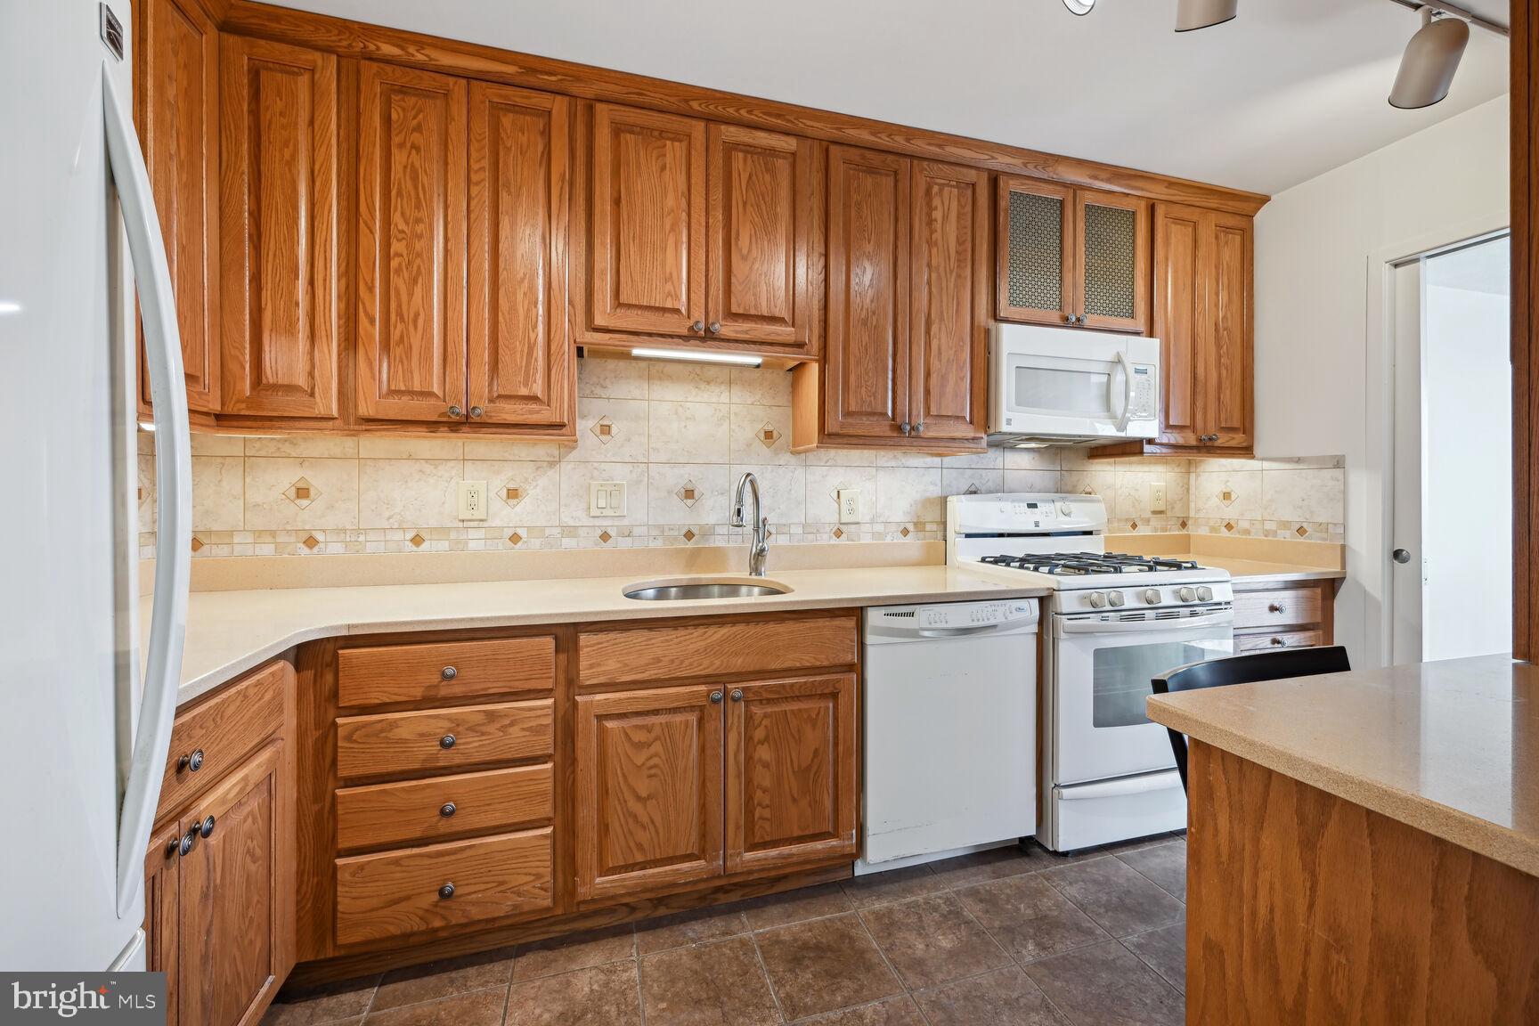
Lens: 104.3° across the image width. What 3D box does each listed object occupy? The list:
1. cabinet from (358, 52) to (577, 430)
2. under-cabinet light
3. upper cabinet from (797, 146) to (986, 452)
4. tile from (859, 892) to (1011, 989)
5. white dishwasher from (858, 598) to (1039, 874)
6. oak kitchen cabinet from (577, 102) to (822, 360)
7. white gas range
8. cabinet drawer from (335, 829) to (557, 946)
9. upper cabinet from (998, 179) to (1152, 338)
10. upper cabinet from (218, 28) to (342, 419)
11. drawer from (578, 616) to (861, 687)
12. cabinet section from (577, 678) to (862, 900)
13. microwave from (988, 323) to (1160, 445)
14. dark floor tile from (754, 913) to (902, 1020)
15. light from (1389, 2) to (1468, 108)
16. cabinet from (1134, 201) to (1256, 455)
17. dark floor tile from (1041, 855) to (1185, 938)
[{"bbox_3d":[-0.907,-0.746,1.882,0.581,1.034,0.316,0,1,-16],"label":"cabinet"},{"bbox_3d":[-0.240,-0.533,2.031,0.449,0.032,0.085,0,1,-16],"label":"under-cabinet light"},{"bbox_3d":[0.462,-0.752,2.285,0.691,1.042,0.316,0,1,-16],"label":"upper cabinet"},{"bbox_3d":[0.438,1.135,1.600,0.302,0.010,0.302,0,0,-16],"label":"tile"},{"bbox_3d":[0.487,0.700,2.107,0.601,0.856,0.605,0,0,-16],"label":"white dishwasher"},{"bbox_3d":[-0.254,-0.914,2.093,0.798,0.760,0.315,0,0,-16],"label":"oak kitchen cabinet"},{"bbox_3d":[1.197,0.536,2.308,0.754,1.198,0.686,0,1,-16],"label":"white gas range"},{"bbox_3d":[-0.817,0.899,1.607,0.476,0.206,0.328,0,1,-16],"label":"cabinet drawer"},{"bbox_3d":[1.162,-1.000,2.487,0.745,0.543,0.316,0,1,-16],"label":"upper cabinet"},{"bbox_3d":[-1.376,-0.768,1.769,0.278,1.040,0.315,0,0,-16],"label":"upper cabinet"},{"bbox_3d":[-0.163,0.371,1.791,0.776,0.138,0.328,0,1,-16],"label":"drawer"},{"bbox_3d":[-0.206,0.726,1.927,0.782,0.531,0.600,0,1,-17],"label":"cabinet section"},{"bbox_3d":[1.172,-0.499,2.470,0.754,0.406,0.385,0,0,-16],"label":"microwave"},{"bbox_3d":[0.144,1.136,1.515,0.302,0.010,0.302,0,0,-16],"label":"dark floor tile"},{"bbox_3d":[1.746,-1.208,1.584,0.114,0.196,0.191,0,-14,31],"label":"light"},{"bbox_3d":[1.804,-0.773,2.689,0.618,1.063,0.315,0,0,-16],"label":"cabinet"},{"bbox_3d":[1.026,1.131,1.770,0.302,0.010,0.302,0,0,-16],"label":"dark floor tile"}]

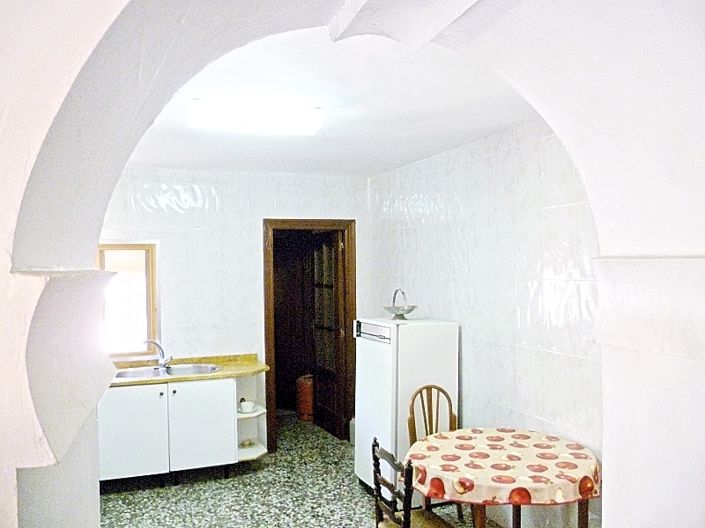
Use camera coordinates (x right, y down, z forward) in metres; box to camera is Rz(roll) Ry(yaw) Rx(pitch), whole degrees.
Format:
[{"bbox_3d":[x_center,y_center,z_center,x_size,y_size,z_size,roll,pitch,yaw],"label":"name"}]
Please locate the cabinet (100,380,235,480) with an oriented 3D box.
[{"bbox_3d":[-1.513,1.275,4.656,1.064,0.729,0.522,0,0,-22],"label":"cabinet"}]

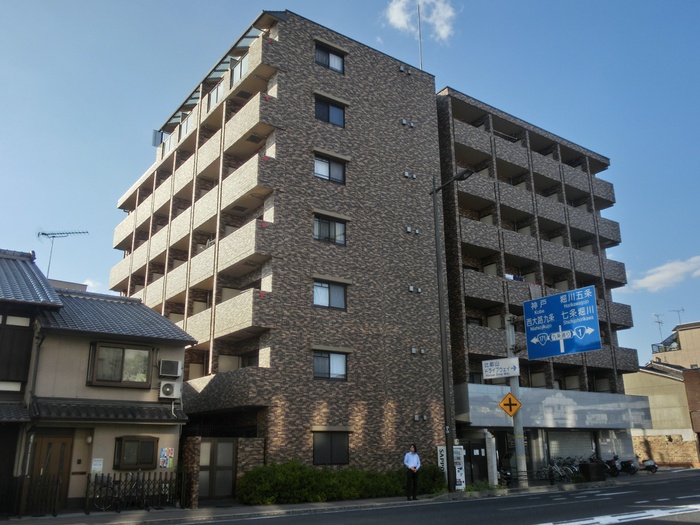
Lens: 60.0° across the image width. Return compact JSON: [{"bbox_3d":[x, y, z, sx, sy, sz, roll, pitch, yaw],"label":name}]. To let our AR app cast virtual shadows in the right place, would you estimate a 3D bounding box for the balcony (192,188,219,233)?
[{"bbox_3d":[-6.268,-2.433,27.995,0.790,1.375,3.108,11,-21,-35],"label":"balcony"}]

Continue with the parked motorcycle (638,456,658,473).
[{"bbox_3d":[18.321,12.431,37.572,0.660,1.060,1.700,4,-18,-15],"label":"parked motorcycle"}]

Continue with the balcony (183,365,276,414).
[{"bbox_3d":[-5.047,5.181,24.105,0.790,1.431,6.160,11,-21,-35],"label":"balcony"}]

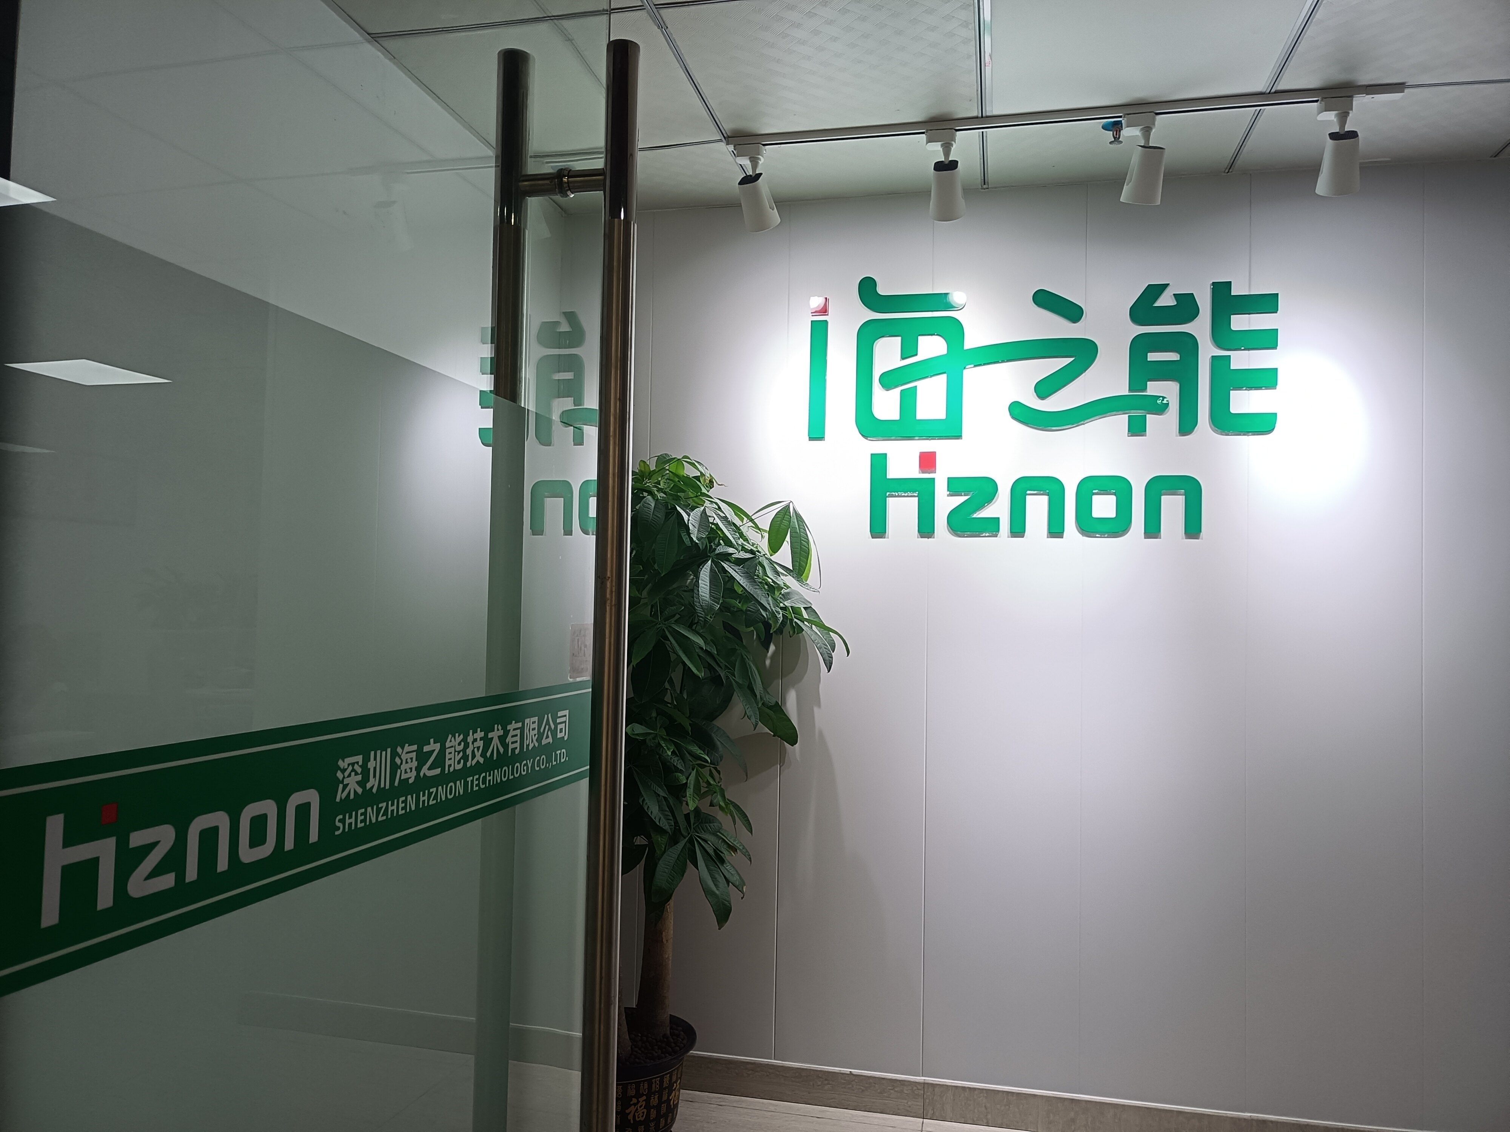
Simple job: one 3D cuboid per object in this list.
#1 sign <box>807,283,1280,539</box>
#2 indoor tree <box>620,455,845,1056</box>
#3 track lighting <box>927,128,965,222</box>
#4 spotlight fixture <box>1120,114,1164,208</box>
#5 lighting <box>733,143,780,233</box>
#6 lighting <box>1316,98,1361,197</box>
[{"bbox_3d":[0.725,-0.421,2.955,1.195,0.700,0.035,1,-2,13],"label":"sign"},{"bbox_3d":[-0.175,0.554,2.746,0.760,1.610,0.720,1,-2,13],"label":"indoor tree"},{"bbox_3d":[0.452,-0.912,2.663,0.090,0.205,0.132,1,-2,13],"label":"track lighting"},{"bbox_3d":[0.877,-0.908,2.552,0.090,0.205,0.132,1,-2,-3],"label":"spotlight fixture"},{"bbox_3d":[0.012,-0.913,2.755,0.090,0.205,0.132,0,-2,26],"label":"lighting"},{"bbox_3d":[1.276,-0.904,2.474,0.090,0.205,0.132,0,-2,18],"label":"lighting"}]

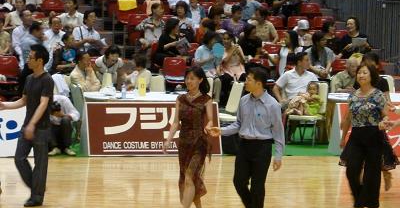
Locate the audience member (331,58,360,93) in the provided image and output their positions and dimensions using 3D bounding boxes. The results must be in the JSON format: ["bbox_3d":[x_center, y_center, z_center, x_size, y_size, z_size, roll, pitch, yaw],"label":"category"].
[{"bbox_3d":[2.136,-0.067,33.244,0.480,1.200,0.750,-1,6,-25],"label":"audience member"}]

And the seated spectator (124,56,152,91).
[{"bbox_3d":[-0.847,-0.068,32.400,0.720,1.200,0.460,-2,5,-24],"label":"seated spectator"}]

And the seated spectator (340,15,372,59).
[{"bbox_3d":[2.535,-0.763,37.557,0.560,1.270,0.750,1,5,-5],"label":"seated spectator"}]

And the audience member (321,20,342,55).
[{"bbox_3d":[2.195,-0.719,37.470,0.500,1.220,0.750,-1,5,-25],"label":"audience member"}]

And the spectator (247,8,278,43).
[{"bbox_3d":[1.054,-0.954,37.978,0.520,1.250,0.750,1,5,-2],"label":"spectator"}]

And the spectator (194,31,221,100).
[{"bbox_3d":[0.182,-0.499,36.120,0.500,1.250,0.800,-1,5,-22],"label":"spectator"}]

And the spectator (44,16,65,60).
[{"bbox_3d":[-2.326,-0.784,37.000,0.520,1.220,0.780,-1,5,-9],"label":"spectator"}]

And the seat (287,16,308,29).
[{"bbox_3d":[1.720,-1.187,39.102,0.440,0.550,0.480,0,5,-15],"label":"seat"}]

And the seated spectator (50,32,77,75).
[{"bbox_3d":[-2.044,-0.475,35.527,0.500,1.200,0.750,0,5,-15],"label":"seated spectator"}]

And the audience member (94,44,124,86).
[{"bbox_3d":[-1.340,-0.212,33.358,0.480,1.280,0.750,0,5,-12],"label":"audience member"}]

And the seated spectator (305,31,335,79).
[{"bbox_3d":[1.850,-0.476,35.010,0.460,1.240,0.750,-1,6,-25],"label":"seated spectator"}]

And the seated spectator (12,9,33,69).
[{"bbox_3d":[-2.712,-0.795,36.154,0.520,1.320,0.780,-1,5,-25],"label":"seated spectator"}]

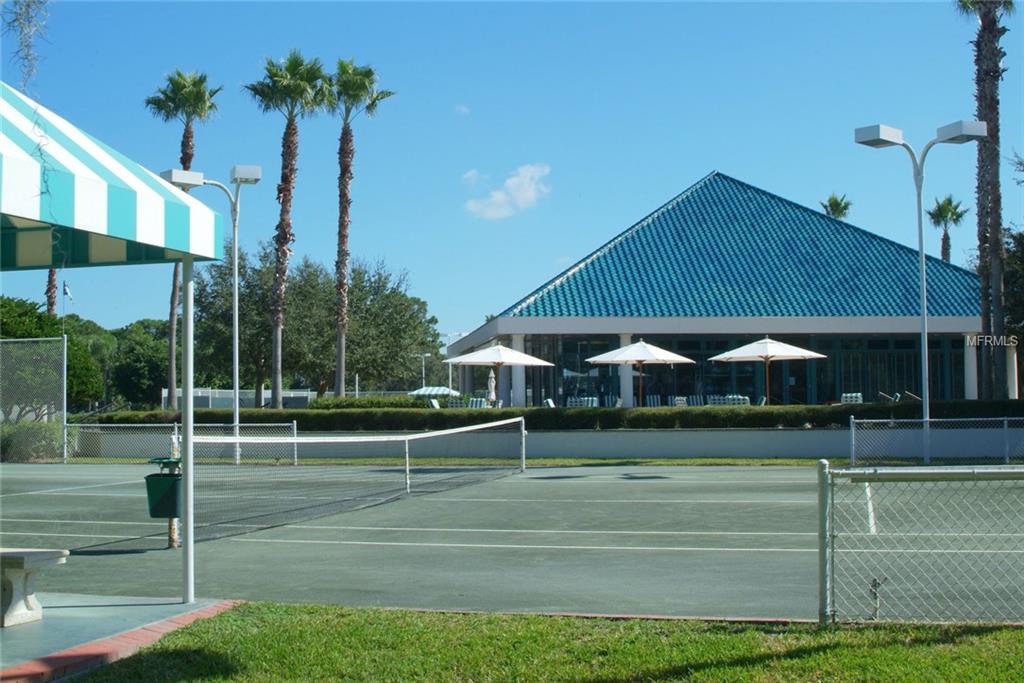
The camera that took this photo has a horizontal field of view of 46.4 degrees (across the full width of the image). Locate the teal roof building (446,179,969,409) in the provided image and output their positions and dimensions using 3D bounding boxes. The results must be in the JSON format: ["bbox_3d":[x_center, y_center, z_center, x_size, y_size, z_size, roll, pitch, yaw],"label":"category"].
[{"bbox_3d":[8.548,-1.904,49.822,20.770,10.367,19.655,0,-3,-8],"label":"teal roof building"}]

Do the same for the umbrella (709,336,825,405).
[{"bbox_3d":[7.121,1.114,33.285,3.250,2.538,3.250,-1,-3,12],"label":"umbrella"}]

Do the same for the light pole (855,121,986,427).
[{"bbox_3d":[8.273,-0.976,24.107,2.650,7.000,1.400,-2,-3,15],"label":"light pole"}]

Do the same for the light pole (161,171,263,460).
[{"bbox_3d":[-6.840,-0.567,28.502,2.650,7.050,1.400,-2,-3,15],"label":"light pole"}]

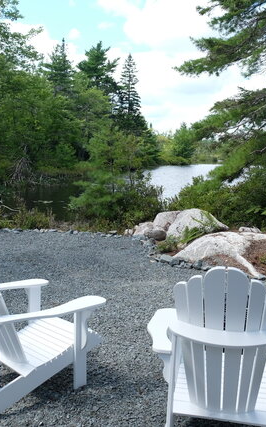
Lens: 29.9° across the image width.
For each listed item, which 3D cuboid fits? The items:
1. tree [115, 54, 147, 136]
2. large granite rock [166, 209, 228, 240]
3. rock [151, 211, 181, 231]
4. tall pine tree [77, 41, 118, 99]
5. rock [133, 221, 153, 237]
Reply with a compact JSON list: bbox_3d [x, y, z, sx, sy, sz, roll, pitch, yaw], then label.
[{"bbox_3d":[-0.257,-10.325,51.123,3.700,11.635,3.700,0,7,0],"label":"tree"},{"bbox_3d":[1.138,0.219,8.850,1.080,0.600,0.780,0,7,0],"label":"large granite rock"},{"bbox_3d":[0.597,0.117,9.000,0.560,0.380,0.500,1,6,0],"label":"rock"},{"bbox_3d":[-3.499,-10.547,49.080,4.600,12.574,4.600,0,7,0],"label":"tall pine tree"},{"bbox_3d":[0.202,0.285,9.150,0.390,0.320,0.360,0,7,0],"label":"rock"}]

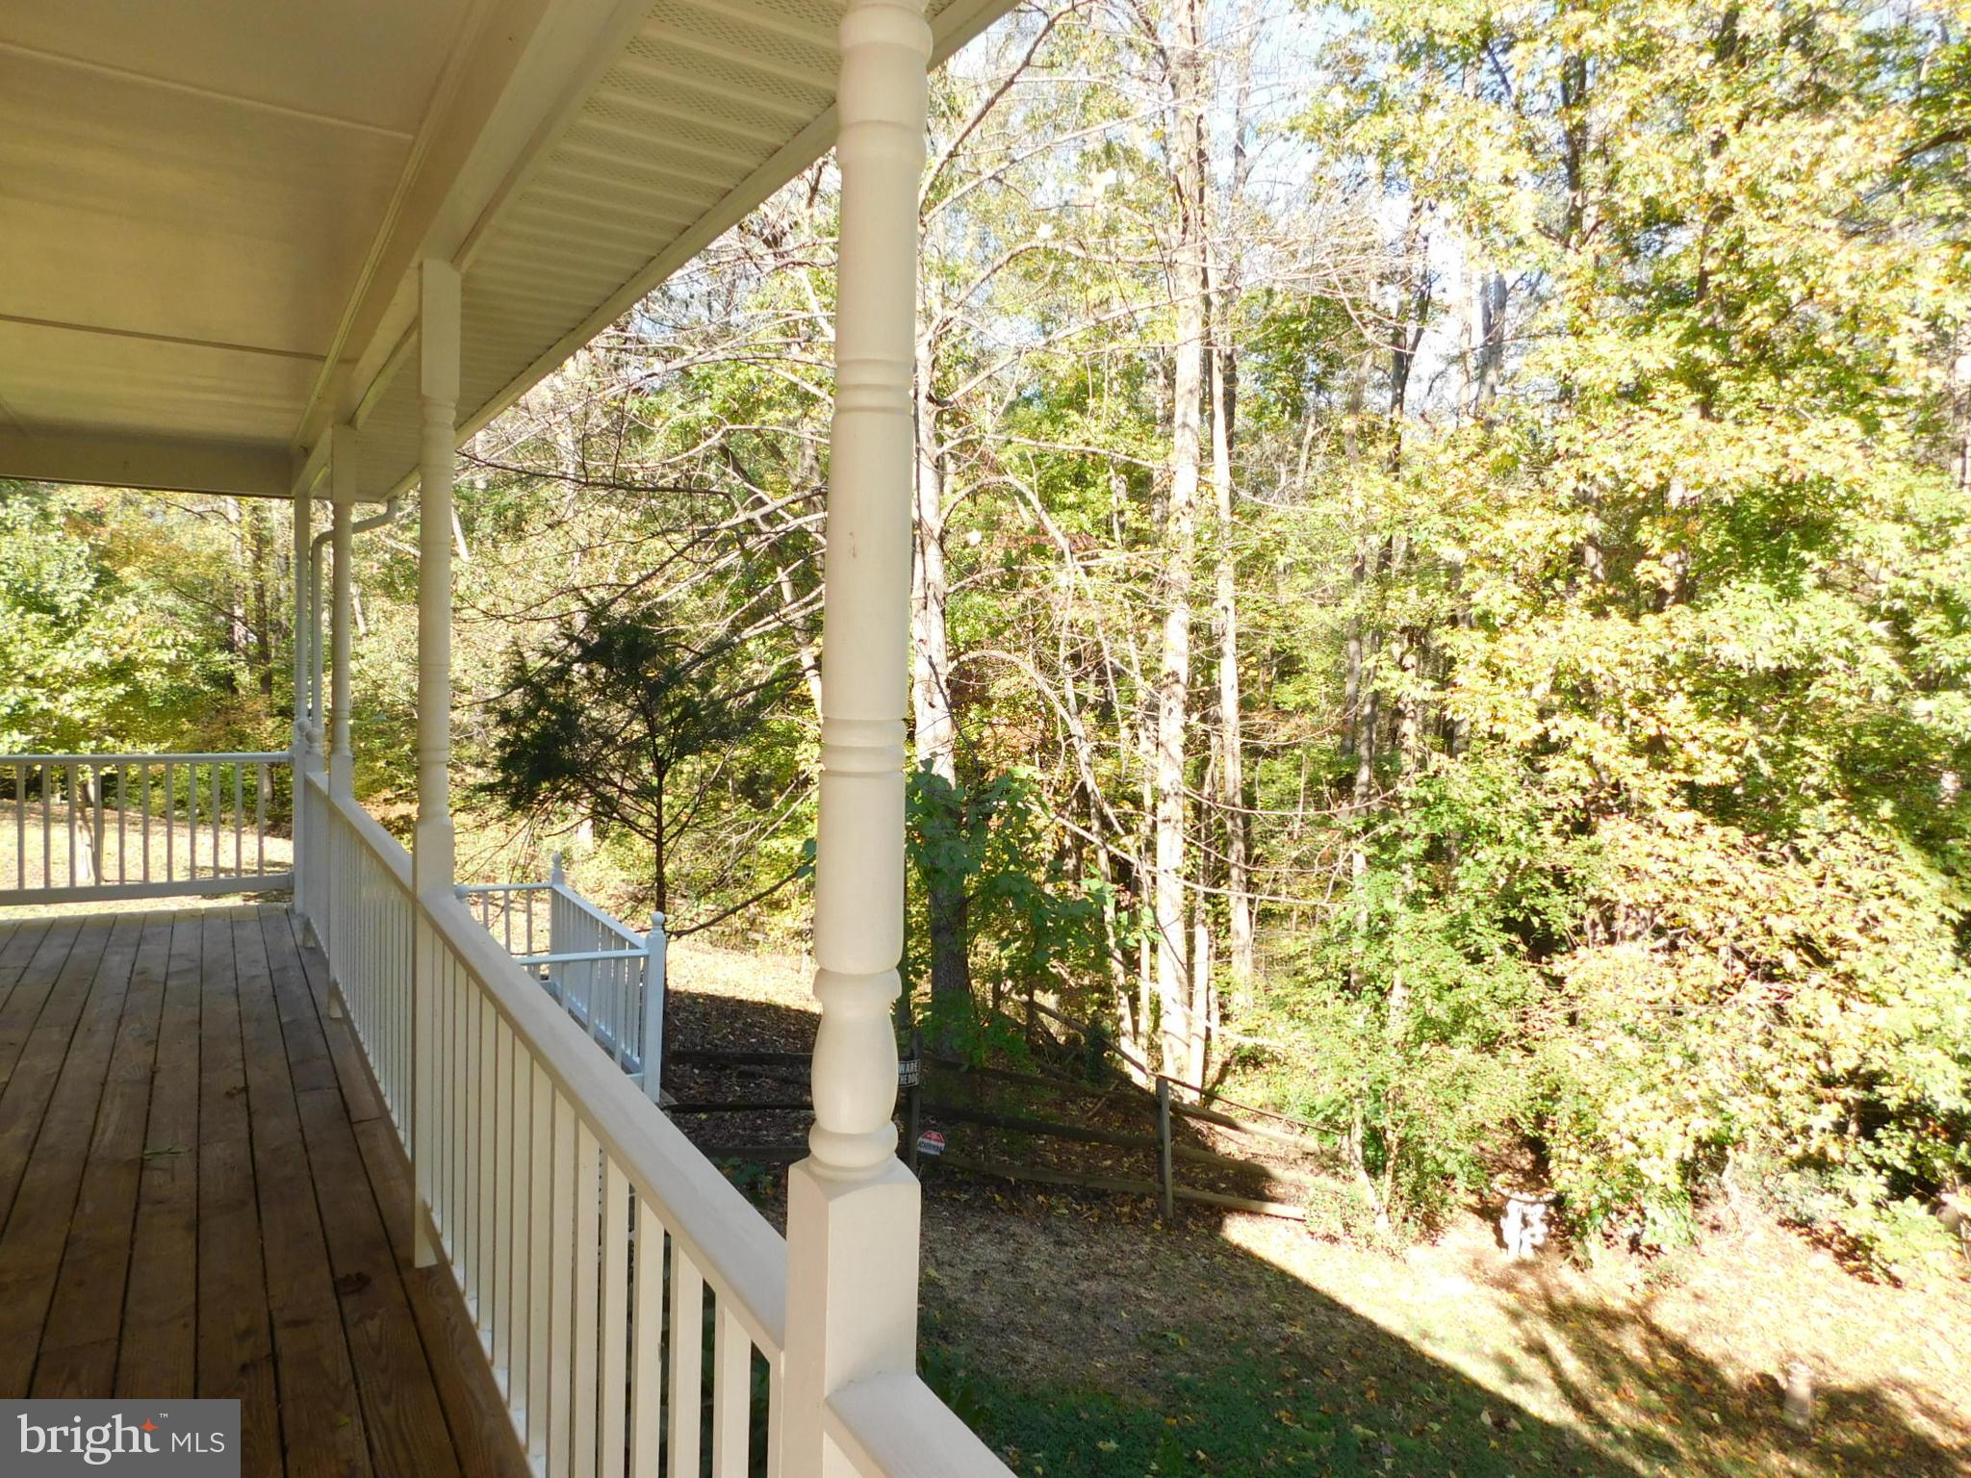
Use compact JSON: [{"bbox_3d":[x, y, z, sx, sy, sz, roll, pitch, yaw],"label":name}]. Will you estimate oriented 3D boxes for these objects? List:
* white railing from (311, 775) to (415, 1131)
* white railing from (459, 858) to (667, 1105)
[{"bbox_3d":[-2.423,0.653,5.017,0.090,0.786,3.982,0,3,-31],"label":"white railing"},{"bbox_3d":[-2.974,1.488,8.420,1.170,1.140,2.390,0,3,-31],"label":"white railing"}]

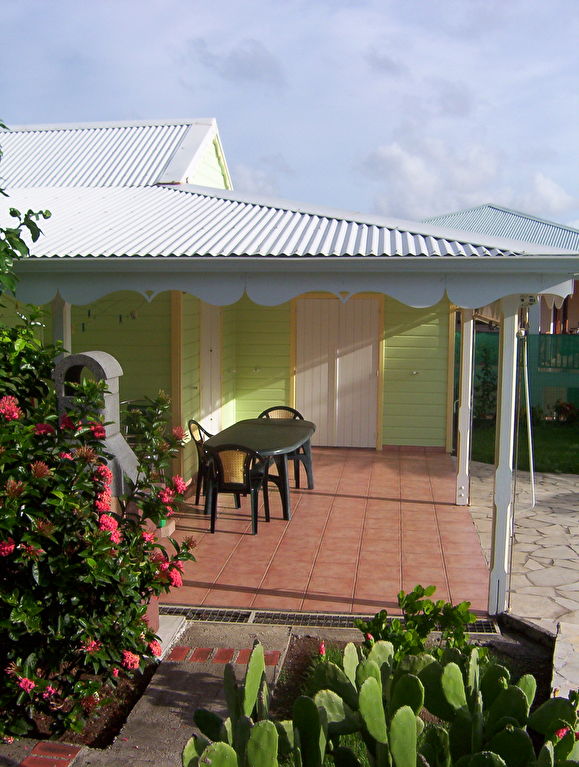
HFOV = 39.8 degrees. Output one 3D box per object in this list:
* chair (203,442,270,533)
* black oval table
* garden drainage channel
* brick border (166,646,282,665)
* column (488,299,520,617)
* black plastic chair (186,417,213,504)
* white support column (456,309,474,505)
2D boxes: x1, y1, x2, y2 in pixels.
[{"bbox_3d":[-0.479,0.932,7.444,0.560,0.859,0.590,1,7,8],"label":"chair"},{"bbox_3d":[-0.275,0.886,8.426,0.955,0.724,1.865,1,7,11],"label":"black oval table"},{"bbox_3d":[0.229,1.639,5.453,2.353,0.060,0.262,1,7,6],"label":"garden drainage channel"},{"bbox_3d":[-0.397,1.703,4.931,0.673,0.050,0.200,1,7,5],"label":"brick border"},{"bbox_3d":[1.448,0.502,5.445,0.118,2.187,0.118,1,7,8],"label":"column"},{"bbox_3d":[-0.755,0.820,8.393,0.590,0.859,0.560,1,7,6],"label":"black plastic chair"},{"bbox_3d":[1.819,0.206,8.269,0.118,2.120,0.118,1,7,8],"label":"white support column"}]

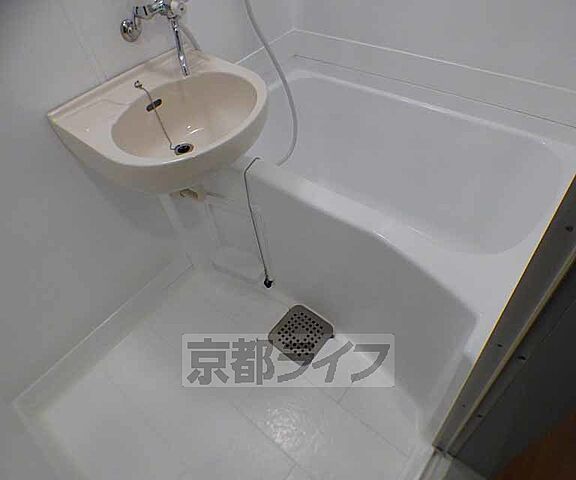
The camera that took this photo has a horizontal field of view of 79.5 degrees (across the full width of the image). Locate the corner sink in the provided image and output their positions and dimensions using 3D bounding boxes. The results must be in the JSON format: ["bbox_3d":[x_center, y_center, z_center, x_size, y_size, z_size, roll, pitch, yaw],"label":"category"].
[{"bbox_3d":[-0.263,-0.292,0.903,0.485,0.190,0.455,30,60,30],"label":"corner sink"}]

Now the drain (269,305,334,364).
[{"bbox_3d":[0.045,0.316,1.167,0.163,0.013,0.160,30,60,31],"label":"drain"}]

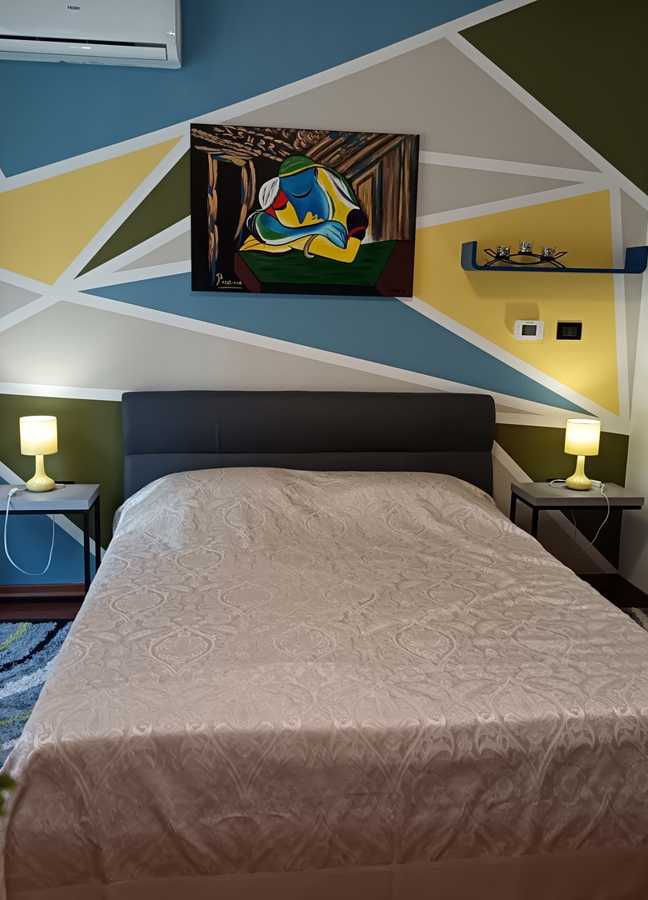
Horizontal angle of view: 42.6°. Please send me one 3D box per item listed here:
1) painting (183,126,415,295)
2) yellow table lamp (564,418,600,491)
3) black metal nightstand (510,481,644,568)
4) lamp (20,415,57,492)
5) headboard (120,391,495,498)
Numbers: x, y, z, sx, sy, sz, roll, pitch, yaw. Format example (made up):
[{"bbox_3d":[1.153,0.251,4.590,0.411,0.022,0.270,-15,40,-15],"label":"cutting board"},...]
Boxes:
[{"bbox_3d":[-0.084,-1.045,3.679,0.991,0.703,0.032,0,10,-7],"label":"painting"},{"bbox_3d":[1.214,0.022,3.915,0.160,0.317,0.160,0,10,-7],"label":"yellow table lamp"},{"bbox_3d":[1.168,0.454,3.934,0.516,0.540,0.310,0,10,-7],"label":"black metal nightstand"},{"bbox_3d":[-1.228,0.020,3.600,0.153,0.319,0.153,0,10,-8],"label":"lamp"},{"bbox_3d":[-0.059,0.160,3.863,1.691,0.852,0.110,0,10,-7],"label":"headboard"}]

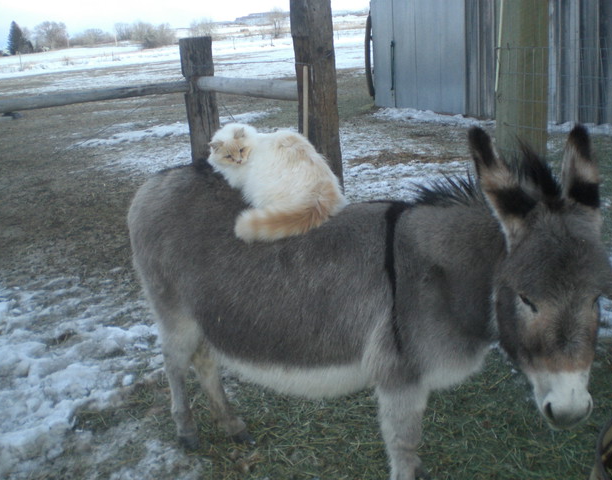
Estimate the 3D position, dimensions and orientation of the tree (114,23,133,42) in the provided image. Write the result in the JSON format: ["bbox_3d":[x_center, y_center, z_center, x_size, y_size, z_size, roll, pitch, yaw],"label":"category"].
[{"bbox_3d":[-36.365,-41.346,140.000,3.600,4.000,3.400,-3,17,0],"label":"tree"}]

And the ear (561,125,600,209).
[{"bbox_3d":[0.650,-0.169,1.660,0.085,0.215,0.070,-8,9,-14],"label":"ear"}]

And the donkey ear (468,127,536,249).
[{"bbox_3d":[0.453,-0.119,1.620,0.105,0.280,0.075,-11,8,30],"label":"donkey ear"}]

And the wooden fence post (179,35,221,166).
[{"bbox_3d":[-0.559,-0.497,4.085,0.180,1.320,0.180,-9,17,-14],"label":"wooden fence post"}]

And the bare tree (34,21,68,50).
[{"bbox_3d":[-48.901,-39.293,135.000,6.300,5.700,5.800,-3,17,0],"label":"bare tree"}]

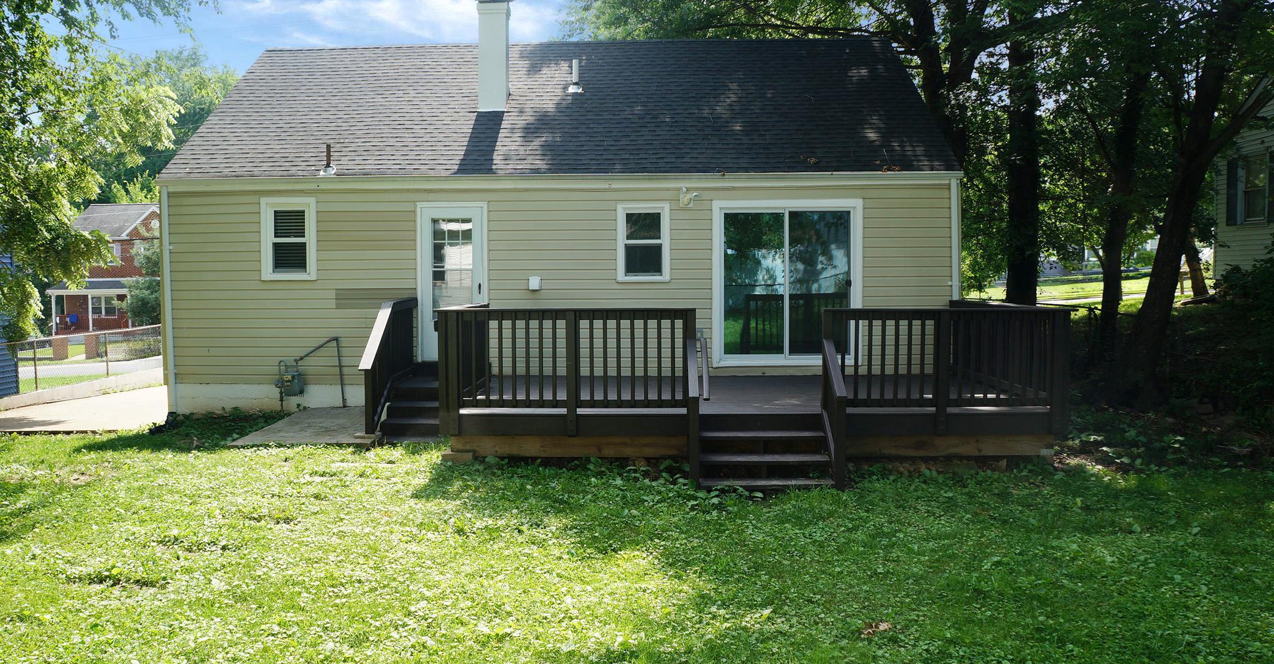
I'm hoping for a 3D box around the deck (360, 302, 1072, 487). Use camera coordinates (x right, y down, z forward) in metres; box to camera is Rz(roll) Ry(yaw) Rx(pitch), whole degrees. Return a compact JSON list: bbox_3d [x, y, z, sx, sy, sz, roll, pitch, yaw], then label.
[{"bbox_3d":[0.568,0.462,10.245,7.218,1.518,4.293,0,3,1],"label":"deck"}]

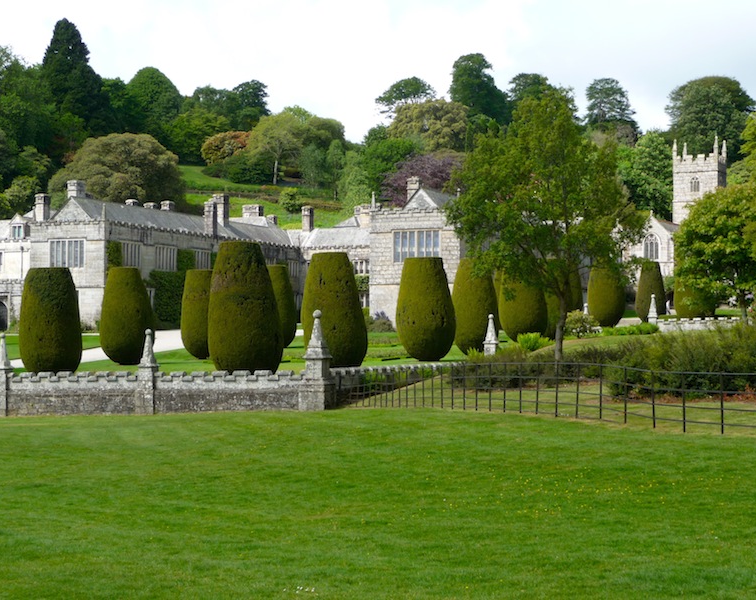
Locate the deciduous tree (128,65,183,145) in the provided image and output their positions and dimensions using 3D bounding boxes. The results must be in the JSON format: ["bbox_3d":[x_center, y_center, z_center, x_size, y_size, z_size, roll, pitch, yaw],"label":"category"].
[{"bbox_3d":[-45.230,-38.350,290.000,11.500,18.000,11.500,0,0,0],"label":"deciduous tree"}]

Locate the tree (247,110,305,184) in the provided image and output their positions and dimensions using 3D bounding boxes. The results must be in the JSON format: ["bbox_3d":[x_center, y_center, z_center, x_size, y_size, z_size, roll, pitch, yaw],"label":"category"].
[{"bbox_3d":[-16.090,-23.910,225.000,9.200,11.700,9.200,0,-1,0],"label":"tree"}]

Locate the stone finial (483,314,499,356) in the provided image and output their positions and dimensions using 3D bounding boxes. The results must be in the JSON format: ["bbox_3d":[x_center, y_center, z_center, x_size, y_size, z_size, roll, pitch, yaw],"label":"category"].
[{"bbox_3d":[4.710,1.530,60.000,0.540,1.850,0.540,0,0,25],"label":"stone finial"}]

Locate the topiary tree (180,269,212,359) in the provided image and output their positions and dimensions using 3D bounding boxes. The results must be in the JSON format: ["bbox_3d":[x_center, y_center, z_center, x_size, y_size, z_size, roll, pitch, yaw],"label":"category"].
[{"bbox_3d":[-9.180,0.770,76.500,2.650,4.750,2.650,0,0,0],"label":"topiary tree"}]

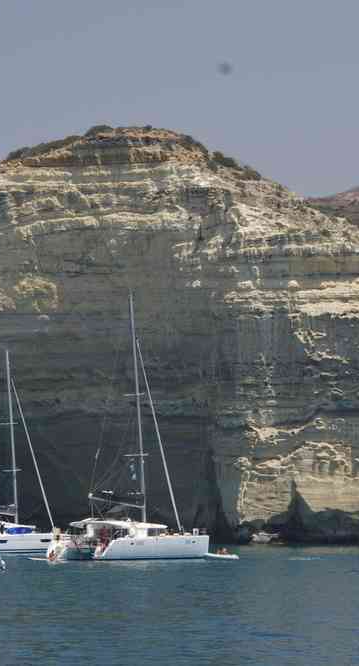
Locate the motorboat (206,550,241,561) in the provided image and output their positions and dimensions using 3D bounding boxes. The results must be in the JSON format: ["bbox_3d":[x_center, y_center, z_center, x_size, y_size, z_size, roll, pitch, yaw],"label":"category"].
[{"bbox_3d":[3.757,19.117,206.139,3.200,0.800,1.600,0,-4,5],"label":"motorboat"}]

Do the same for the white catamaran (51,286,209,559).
[{"bbox_3d":[-4.349,8.332,209.984,13.600,23.600,7.600,4,-6,-43],"label":"white catamaran"}]

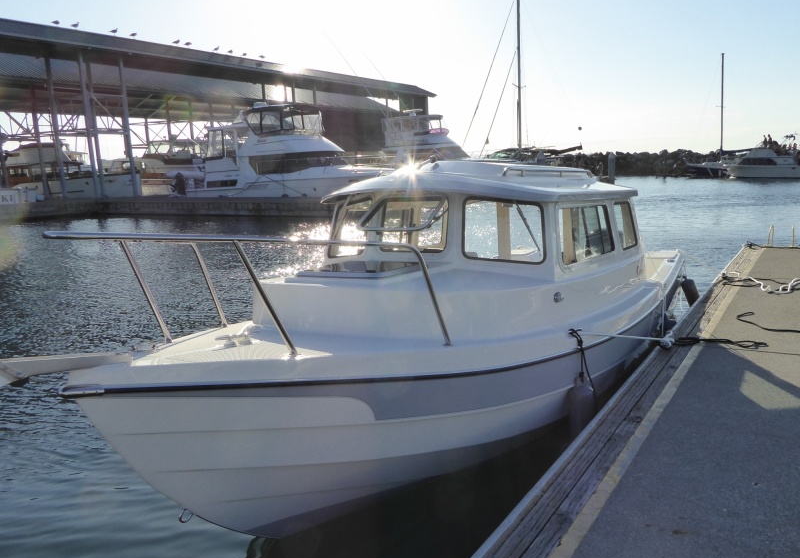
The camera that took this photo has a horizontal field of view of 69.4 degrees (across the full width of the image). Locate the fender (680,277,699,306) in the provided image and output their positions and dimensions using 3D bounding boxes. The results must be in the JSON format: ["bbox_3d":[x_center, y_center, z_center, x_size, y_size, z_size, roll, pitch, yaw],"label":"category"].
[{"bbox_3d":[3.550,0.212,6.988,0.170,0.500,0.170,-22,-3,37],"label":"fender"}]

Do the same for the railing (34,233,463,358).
[{"bbox_3d":[-0.915,0.087,2.926,1.852,0.808,1.517,4,12,35],"label":"railing"}]

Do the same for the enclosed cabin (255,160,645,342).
[{"bbox_3d":[0.408,-0.354,4.737,2.147,1.320,3.792,4,12,35],"label":"enclosed cabin"}]

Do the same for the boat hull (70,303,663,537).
[{"bbox_3d":[0.576,0.600,5.068,2.413,1.478,6.501,4,12,35],"label":"boat hull"}]

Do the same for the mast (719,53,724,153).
[{"bbox_3d":[33.976,-18.179,61.016,0.200,10.722,0.200,-4,11,0],"label":"mast"}]

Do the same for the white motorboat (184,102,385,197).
[{"bbox_3d":[-6.133,-6.598,31.500,11.600,5.800,4.000,0,11,10],"label":"white motorboat"}]

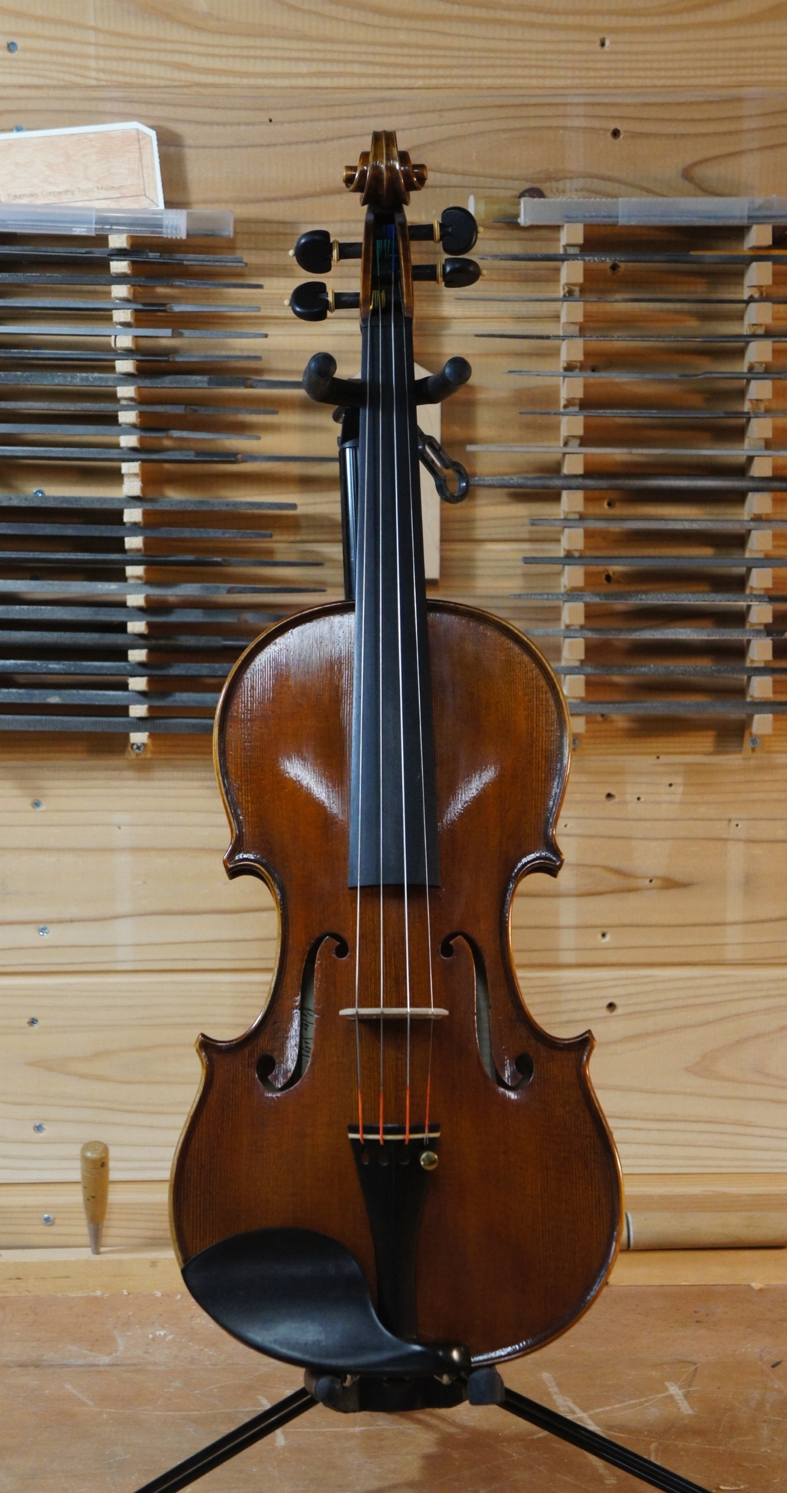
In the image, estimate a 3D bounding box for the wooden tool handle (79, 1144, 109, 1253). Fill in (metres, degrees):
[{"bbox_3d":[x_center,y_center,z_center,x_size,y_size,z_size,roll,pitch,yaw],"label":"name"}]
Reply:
[{"bbox_3d":[-0.163,0.248,1.864,0.015,0.063,0.015,0,11,0],"label":"wooden tool handle"}]

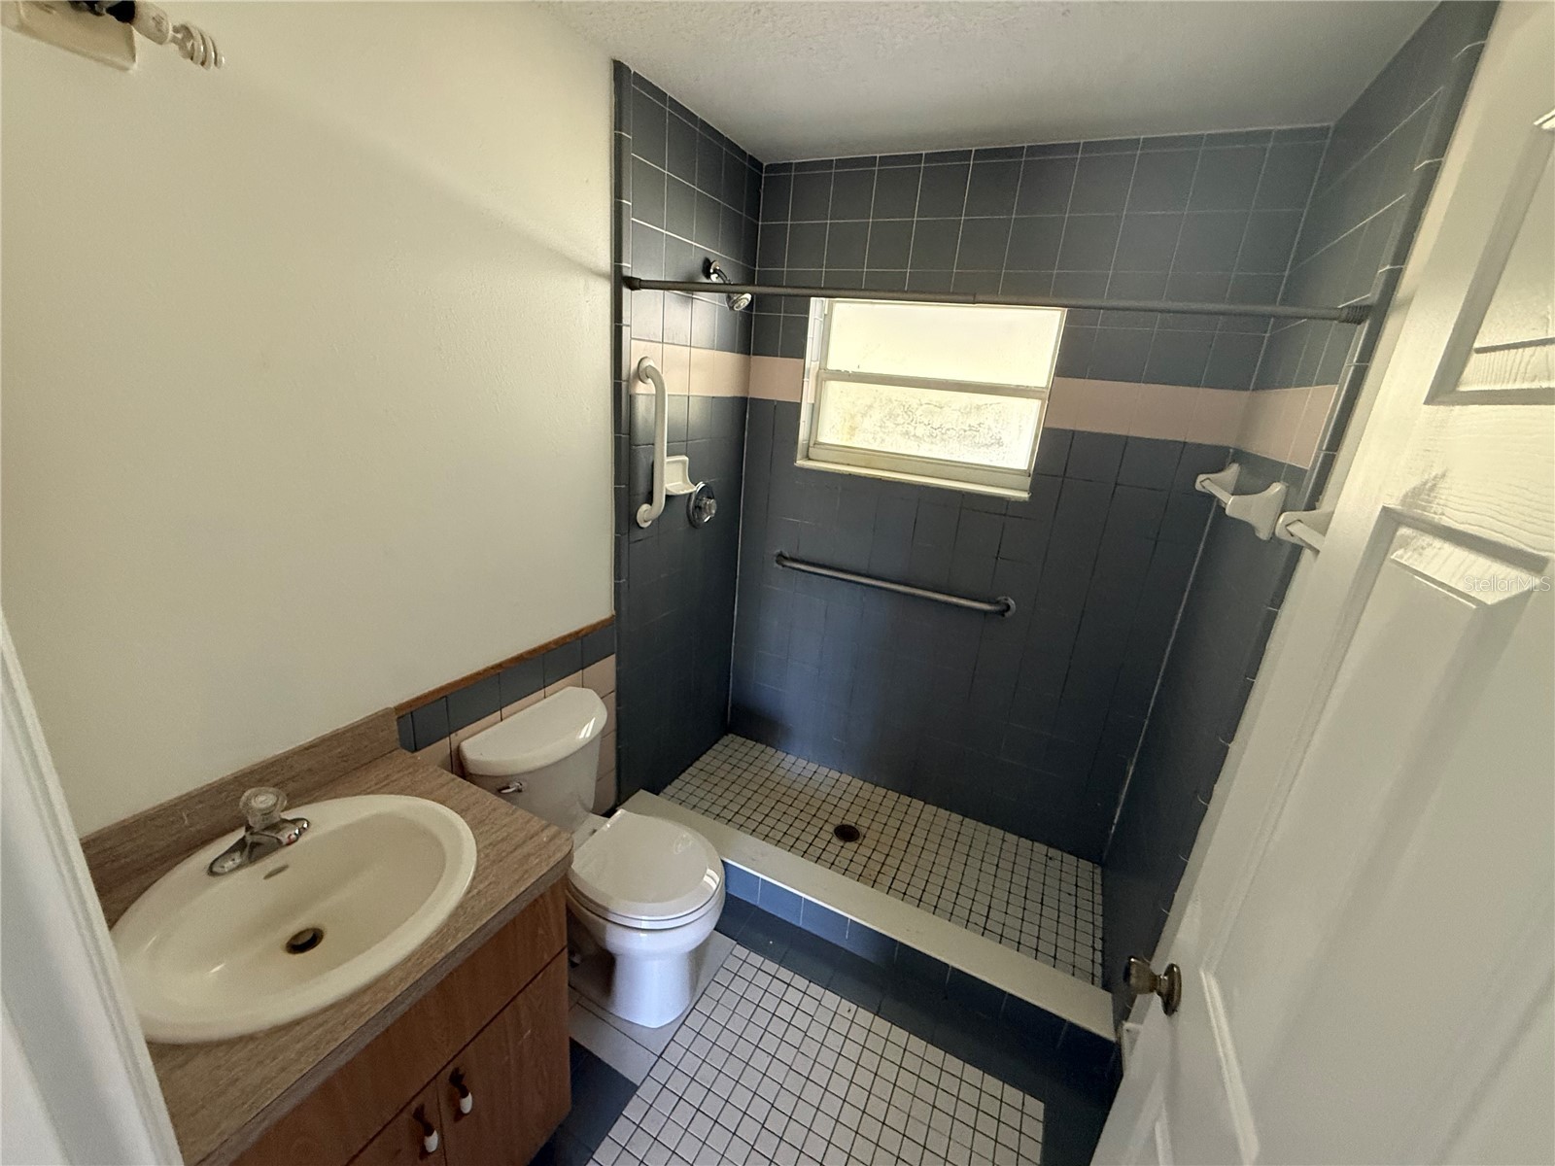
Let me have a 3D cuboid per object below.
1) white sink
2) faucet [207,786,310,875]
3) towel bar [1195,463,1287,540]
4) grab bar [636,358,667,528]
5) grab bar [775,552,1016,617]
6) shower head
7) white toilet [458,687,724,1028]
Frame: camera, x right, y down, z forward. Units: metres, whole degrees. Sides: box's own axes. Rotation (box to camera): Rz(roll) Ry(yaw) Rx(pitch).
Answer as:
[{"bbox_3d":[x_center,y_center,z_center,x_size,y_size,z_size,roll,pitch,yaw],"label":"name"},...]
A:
[{"bbox_3d":[-0.772,0.572,1.049,0.488,0.170,0.495,13,20,24],"label":"white sink"},{"bbox_3d":[-0.865,0.422,1.061,0.140,0.105,0.154,13,20,24],"label":"faucet"},{"bbox_3d":[1.119,-0.218,1.556,0.083,0.123,0.585,13,20,24],"label":"towel bar"},{"bbox_3d":[-0.387,-0.425,1.982,0.064,0.532,0.078,13,20,24],"label":"grab bar"},{"bbox_3d":[0.403,0.001,2.397,0.959,0.074,0.066,13,20,24],"label":"grab bar"},{"bbox_3d":[-0.153,-0.971,2.068,0.180,0.165,0.090,13,20,24],"label":"shower head"},{"bbox_3d":[-0.454,0.780,1.716,0.640,0.765,0.440,12,19,21],"label":"white toilet"}]

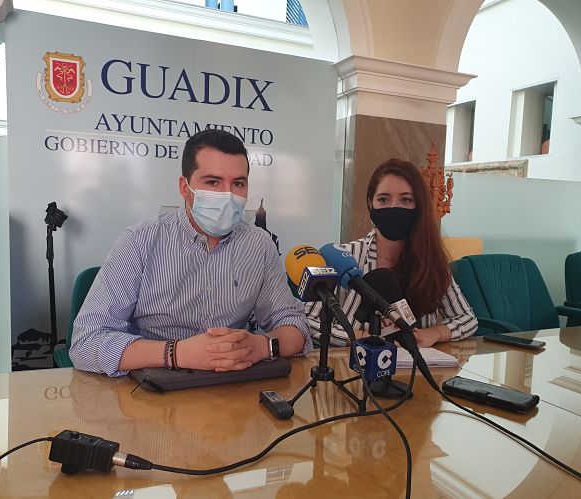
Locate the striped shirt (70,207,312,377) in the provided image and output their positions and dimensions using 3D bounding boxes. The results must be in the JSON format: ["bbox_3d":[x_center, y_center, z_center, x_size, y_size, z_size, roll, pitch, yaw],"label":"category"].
[{"bbox_3d":[-0.236,0.162,1.225,0.570,0.520,0.360,0,6,-18],"label":"striped shirt"}]

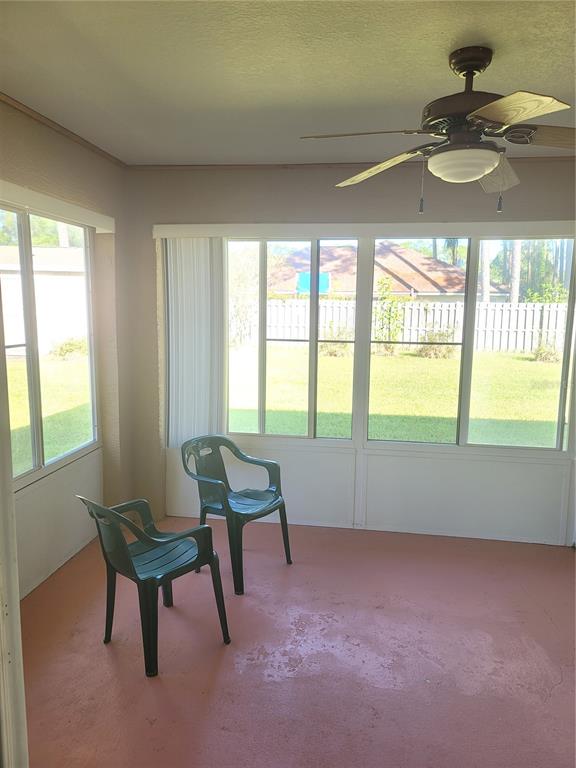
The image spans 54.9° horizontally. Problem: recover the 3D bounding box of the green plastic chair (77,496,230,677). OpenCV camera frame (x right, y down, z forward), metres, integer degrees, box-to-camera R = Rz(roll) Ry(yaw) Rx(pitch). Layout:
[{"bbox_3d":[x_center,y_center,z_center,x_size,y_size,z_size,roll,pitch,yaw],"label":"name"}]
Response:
[{"bbox_3d":[-0.624,0.839,2.538,0.545,0.777,0.562,8,11,42],"label":"green plastic chair"}]

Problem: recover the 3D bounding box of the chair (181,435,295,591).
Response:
[{"bbox_3d":[-0.322,0.730,3.353,0.562,0.777,0.545,7,10,37],"label":"chair"}]

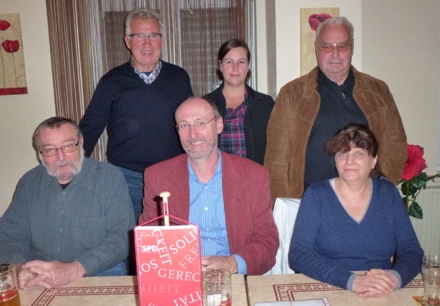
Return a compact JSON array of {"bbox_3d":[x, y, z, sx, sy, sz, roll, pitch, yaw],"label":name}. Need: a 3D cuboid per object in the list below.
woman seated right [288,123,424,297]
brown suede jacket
[{"bbox_3d":[0.470,0.520,1.360,0.520,1.230,0.700,0,9,10],"label":"woman seated right"},{"bbox_3d":[0.563,-0.040,1.860,0.670,0.720,0.350,0,9,10],"label":"brown suede jacket"}]

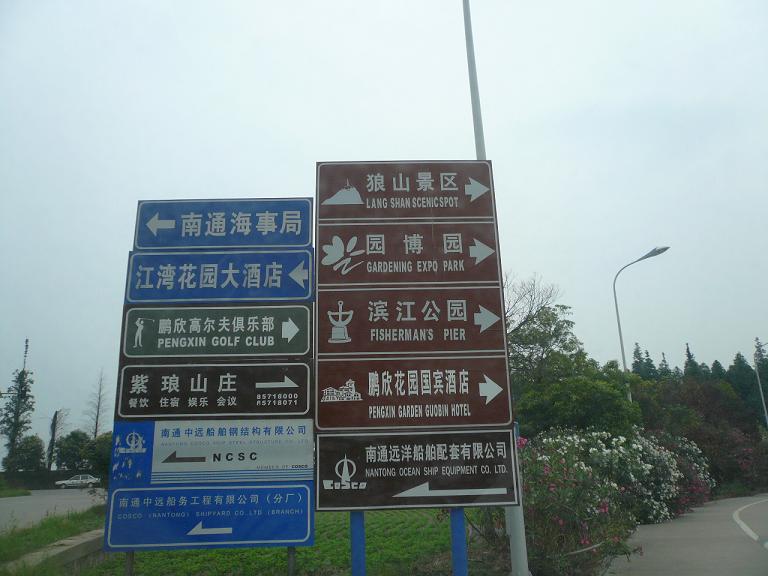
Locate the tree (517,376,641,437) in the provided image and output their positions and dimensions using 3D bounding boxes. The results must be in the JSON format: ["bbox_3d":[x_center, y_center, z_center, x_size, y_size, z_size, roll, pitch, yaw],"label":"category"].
[{"bbox_3d":[5.576,4.329,17.110,3.354,3.788,3.354,-7,-17,16],"label":"tree"}]

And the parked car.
[{"bbox_3d":[-32.511,20.612,66.000,4.250,1.400,1.670,-1,-17,-2],"label":"parked car"}]

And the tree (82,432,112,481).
[{"bbox_3d":[-30.712,18.401,66.398,3.344,5.770,3.344,6,-18,-23],"label":"tree"}]

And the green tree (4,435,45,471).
[{"bbox_3d":[-39.464,18.918,67.487,4.010,5.856,4.010,8,-19,-28],"label":"green tree"}]

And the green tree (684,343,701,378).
[{"bbox_3d":[28.023,10.715,54.449,3.000,11.713,3.000,-10,-18,25],"label":"green tree"}]

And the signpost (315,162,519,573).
[{"bbox_3d":[0.287,0.787,6.258,1.924,4.550,0.130,-1,-17,-2],"label":"signpost"}]

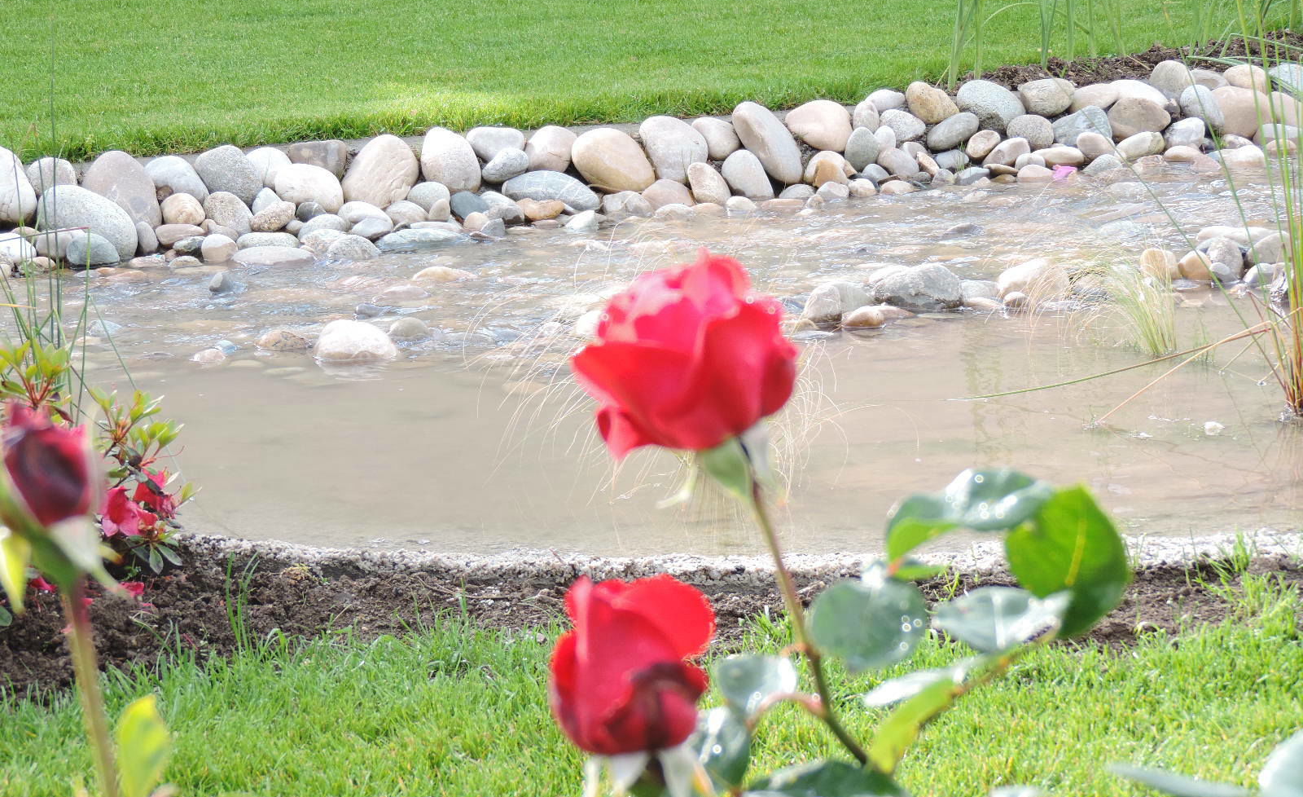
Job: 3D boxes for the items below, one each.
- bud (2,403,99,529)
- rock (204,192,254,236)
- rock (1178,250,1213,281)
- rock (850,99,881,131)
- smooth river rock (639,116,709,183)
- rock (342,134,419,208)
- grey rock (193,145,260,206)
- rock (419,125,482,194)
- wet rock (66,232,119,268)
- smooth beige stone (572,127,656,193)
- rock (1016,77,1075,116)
[{"bbox_3d":[-0.208,0.024,1.170,0.032,0.040,0.032,0,15,0],"label":"bud"},{"bbox_3d":[-0.801,-0.346,6.420,0.096,0.088,0.085,-2,17,-7],"label":"rock"},{"bbox_3d":[0.995,-0.243,6.200,0.066,0.058,0.060,3,17,9],"label":"rock"},{"bbox_3d":[0.512,-0.677,8.100,0.068,0.084,0.075,0,14,0],"label":"rock"},{"bbox_3d":[0.048,-0.519,7.100,0.145,0.145,0.107,0,14,0],"label":"smooth river rock"},{"bbox_3d":[-0.596,-0.500,7.450,0.166,0.155,0.125,0,14,0],"label":"rock"},{"bbox_3d":[-0.915,-0.480,7.300,0.142,0.125,0.120,0,14,0],"label":"grey rock"},{"bbox_3d":[-0.386,-0.459,6.506,0.110,0.129,0.098,-10,15,3],"label":"rock"},{"bbox_3d":[-1.074,-0.283,6.513,0.104,0.074,0.082,0,14,0],"label":"wet rock"},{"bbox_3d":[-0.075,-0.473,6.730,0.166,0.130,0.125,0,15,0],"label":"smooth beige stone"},{"bbox_3d":[0.875,-0.668,7.513,0.131,0.088,0.104,0,14,0],"label":"rock"}]

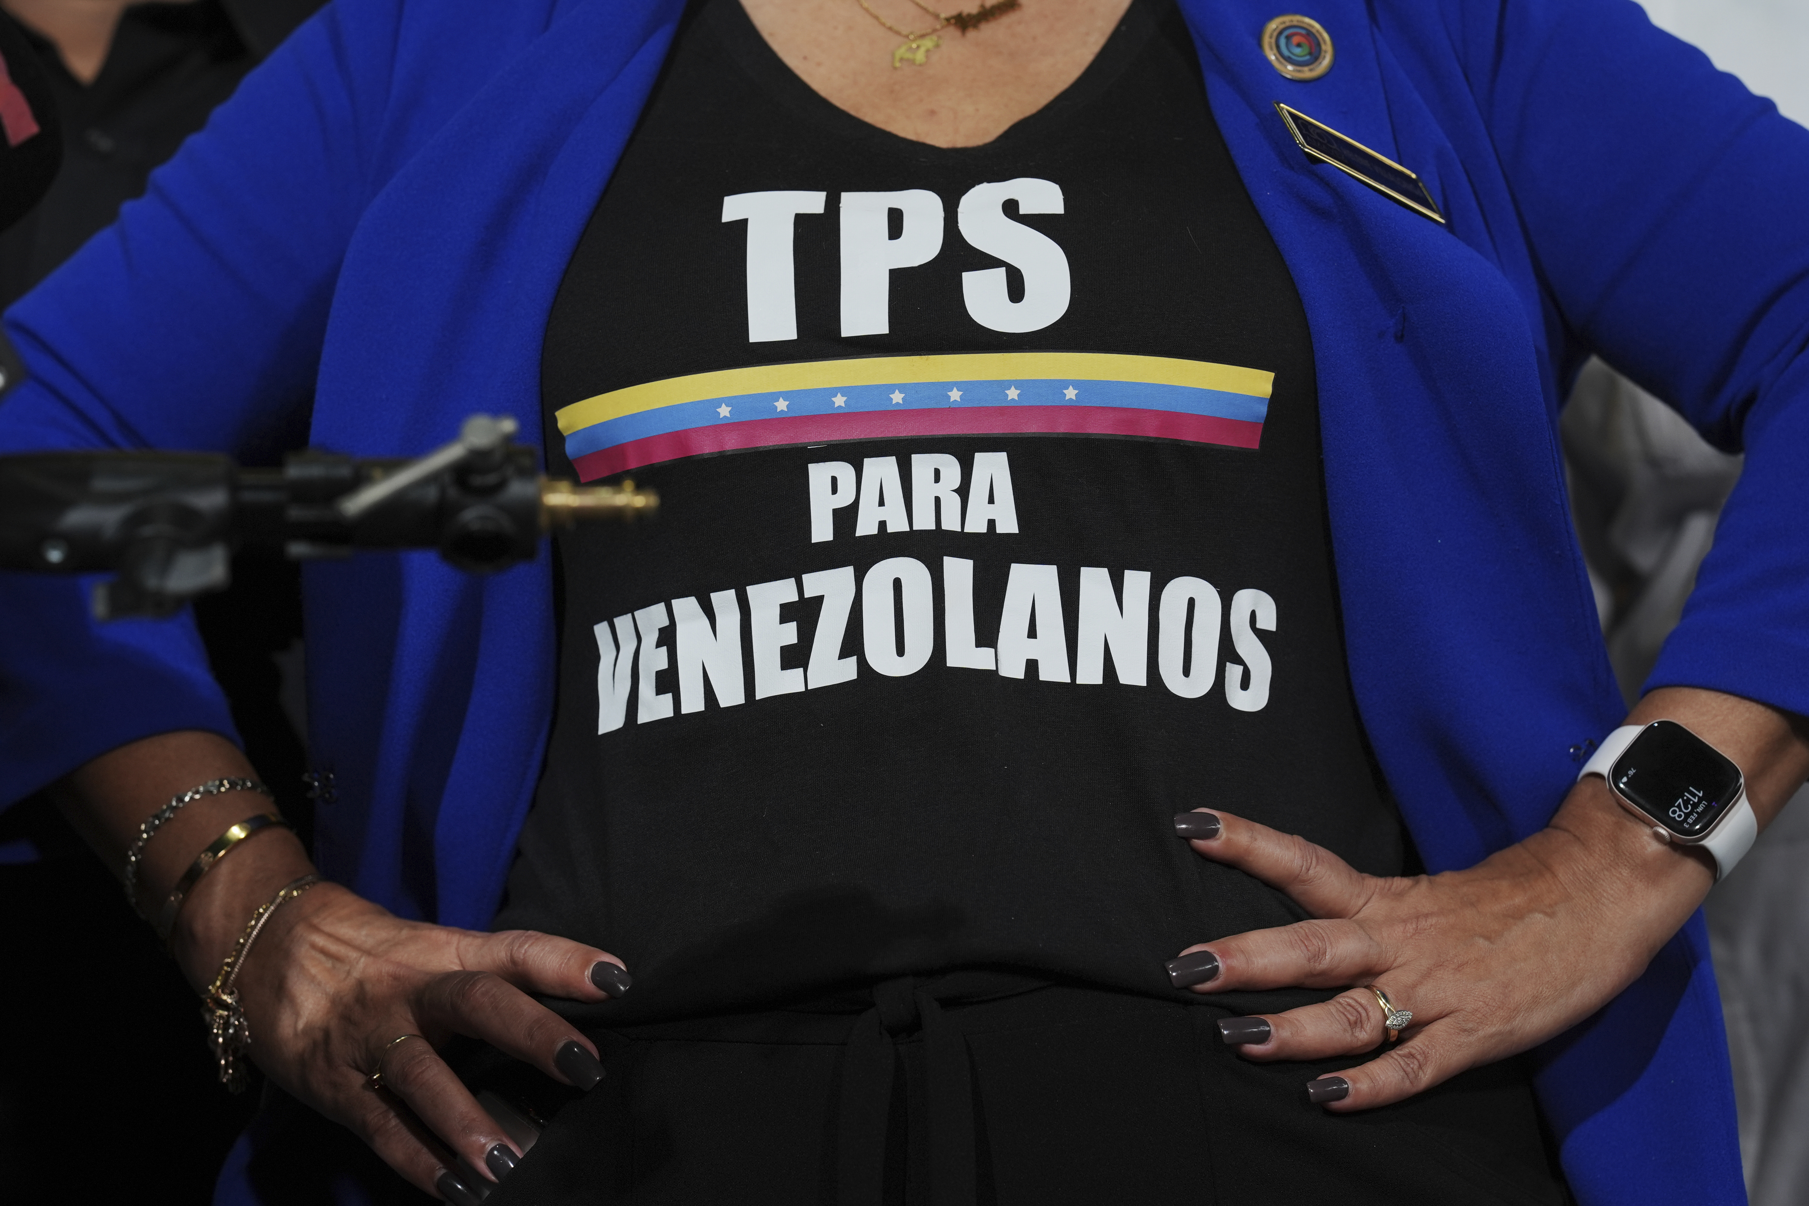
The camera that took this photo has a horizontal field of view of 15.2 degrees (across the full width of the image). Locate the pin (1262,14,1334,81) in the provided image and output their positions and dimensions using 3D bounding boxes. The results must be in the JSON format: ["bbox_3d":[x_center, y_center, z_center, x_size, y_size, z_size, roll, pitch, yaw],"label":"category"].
[{"bbox_3d":[0.143,-0.201,2.460,0.028,0.028,0.004,0,-31,-22],"label":"pin"}]

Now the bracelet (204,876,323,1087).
[{"bbox_3d":[-0.236,0.138,2.485,0.026,0.080,0.055,30,0,20],"label":"bracelet"}]

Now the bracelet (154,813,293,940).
[{"bbox_3d":[-0.248,0.104,2.495,0.007,0.066,0.055,41,0,31],"label":"bracelet"}]

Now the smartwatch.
[{"bbox_3d":[0.279,0.074,2.490,0.064,0.037,0.053,33,-21,3],"label":"smartwatch"}]

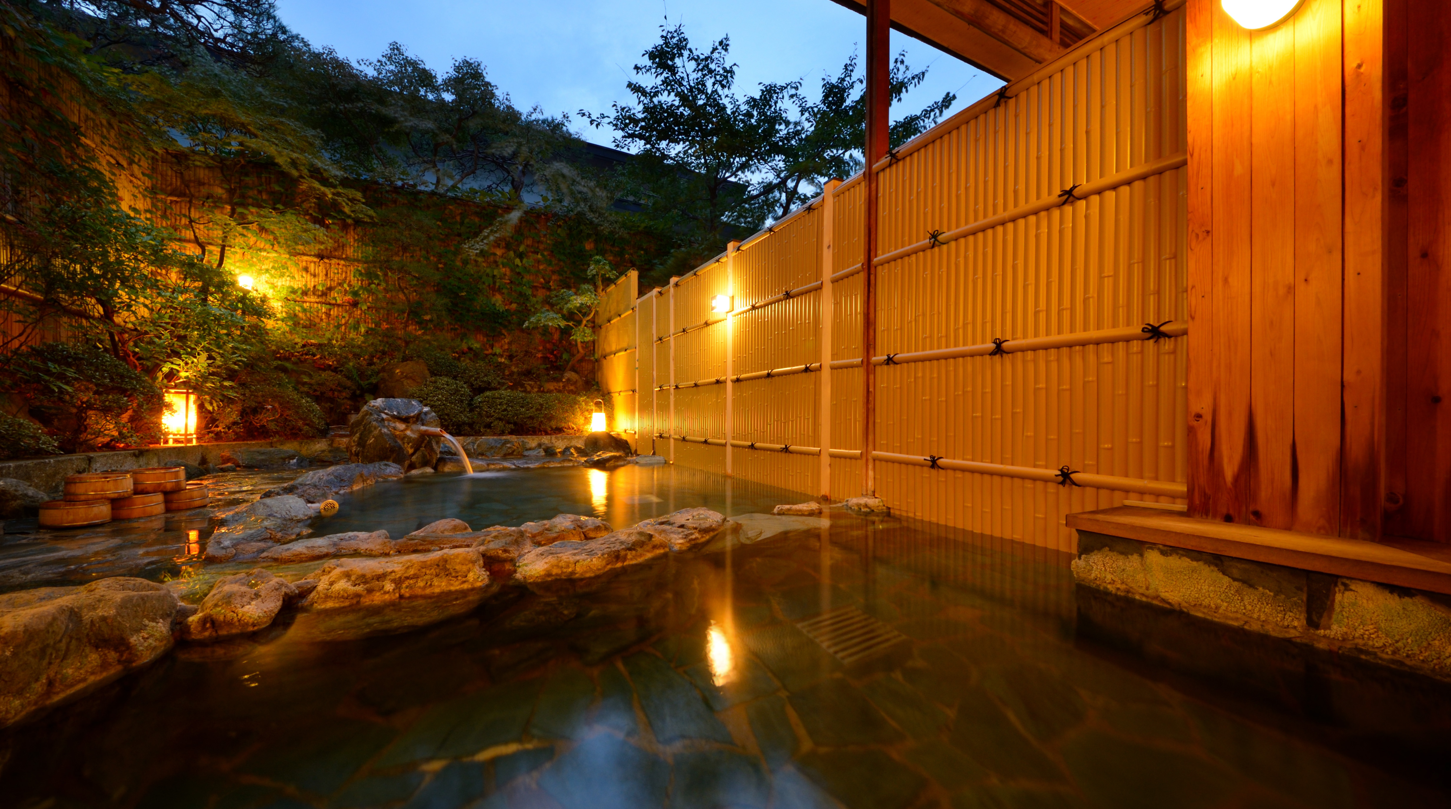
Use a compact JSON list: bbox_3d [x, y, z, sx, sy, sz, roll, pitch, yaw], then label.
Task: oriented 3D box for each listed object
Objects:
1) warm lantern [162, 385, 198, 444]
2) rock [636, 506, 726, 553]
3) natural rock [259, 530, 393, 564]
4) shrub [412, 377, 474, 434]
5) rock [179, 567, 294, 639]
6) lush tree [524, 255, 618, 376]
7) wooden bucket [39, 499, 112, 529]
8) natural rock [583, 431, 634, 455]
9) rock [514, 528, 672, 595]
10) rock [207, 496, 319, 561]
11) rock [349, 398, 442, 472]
[{"bbox_3d":[-5.150,0.124,4.550,0.155,0.540,0.155,1,-1,-29],"label":"warm lantern"},{"bbox_3d":[-0.230,0.636,2.570,0.260,0.150,0.560,0,-1,28],"label":"rock"},{"bbox_3d":[-1.700,0.610,2.100,0.460,0.120,0.190,0,-1,-16],"label":"natural rock"},{"bbox_3d":[-3.740,0.025,6.420,0.720,0.770,0.680,1,-1,-34],"label":"shrub"},{"bbox_3d":[-1.500,0.599,1.530,0.270,0.150,0.230,1,-1,-37],"label":"rock"},{"bbox_3d":[-2.670,-1.521,8.300,1.550,2.000,1.200,1,-1,-17],"label":"lush tree"},{"bbox_3d":[-3.449,0.583,2.567,0.230,0.110,0.230,1,-1,0],"label":"wooden bucket"},{"bbox_3d":[-1.530,0.519,6.250,0.620,0.290,0.450,1,-1,-11],"label":"natural rock"},{"bbox_3d":[-0.510,0.617,1.940,0.610,0.180,0.250,0,-1,-30],"label":"rock"},{"bbox_3d":[-2.220,0.578,2.370,0.310,0.210,0.720,0,-1,-27],"label":"rock"},{"bbox_3d":[-3.520,0.323,5.220,0.860,0.780,0.720,1,-1,-34],"label":"rock"}]

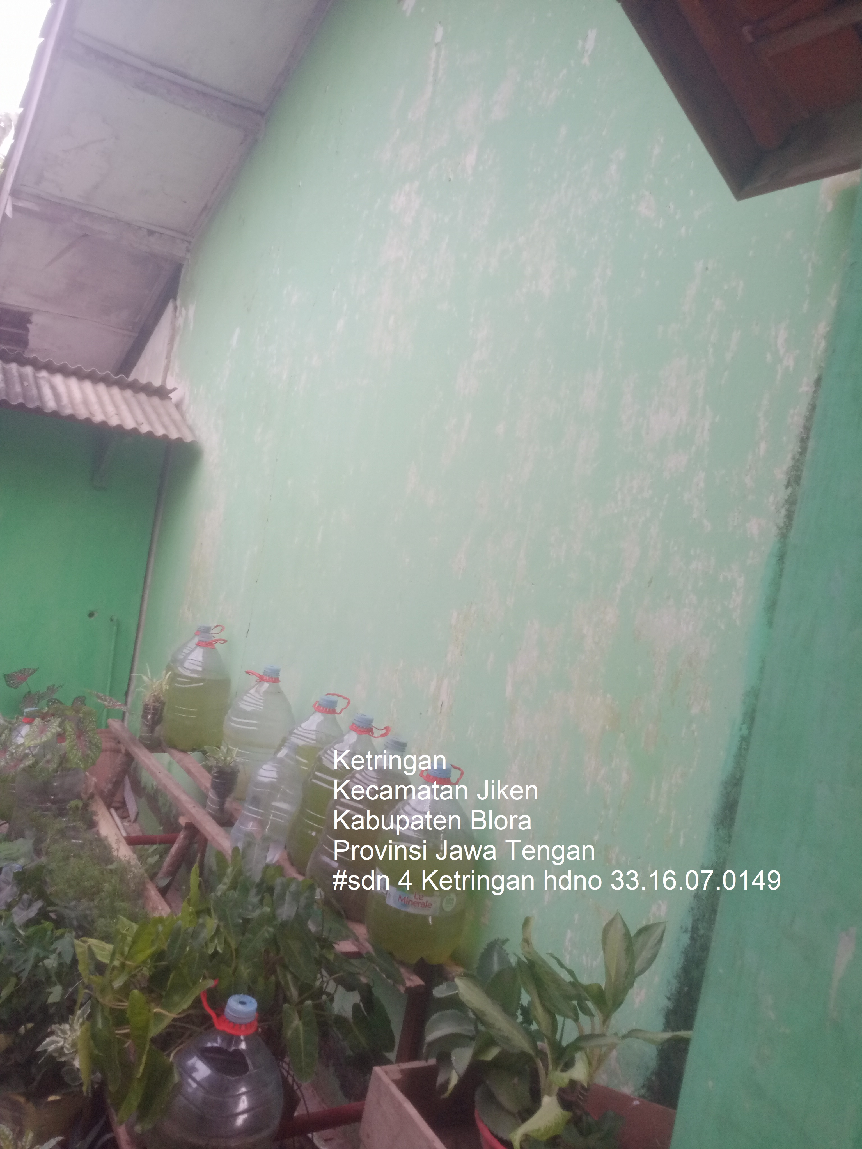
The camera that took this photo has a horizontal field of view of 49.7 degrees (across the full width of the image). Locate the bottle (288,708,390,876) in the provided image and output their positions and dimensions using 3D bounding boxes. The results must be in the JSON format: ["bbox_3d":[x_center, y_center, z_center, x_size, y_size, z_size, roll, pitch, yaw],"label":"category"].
[{"bbox_3d":[-0.269,0.650,2.803,0.243,0.466,0.243,16,4,-2],"label":"bottle"}]

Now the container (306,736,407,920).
[{"bbox_3d":[-0.165,0.665,2.482,0.243,0.466,0.243,18,4,1],"label":"container"}]

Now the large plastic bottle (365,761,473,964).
[{"bbox_3d":[-0.018,0.707,2.318,0.243,0.466,0.243,10,4,3],"label":"large plastic bottle"}]

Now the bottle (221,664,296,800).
[{"bbox_3d":[-0.599,0.559,3.313,0.250,0.458,0.250,6,4,-32],"label":"bottle"}]

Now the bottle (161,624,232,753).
[{"bbox_3d":[-0.947,0.470,3.783,0.250,0.458,0.250,6,4,-32],"label":"bottle"}]

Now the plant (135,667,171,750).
[{"bbox_3d":[-1.119,0.531,3.700,0.135,0.310,0.135,7,4,-32],"label":"plant"}]

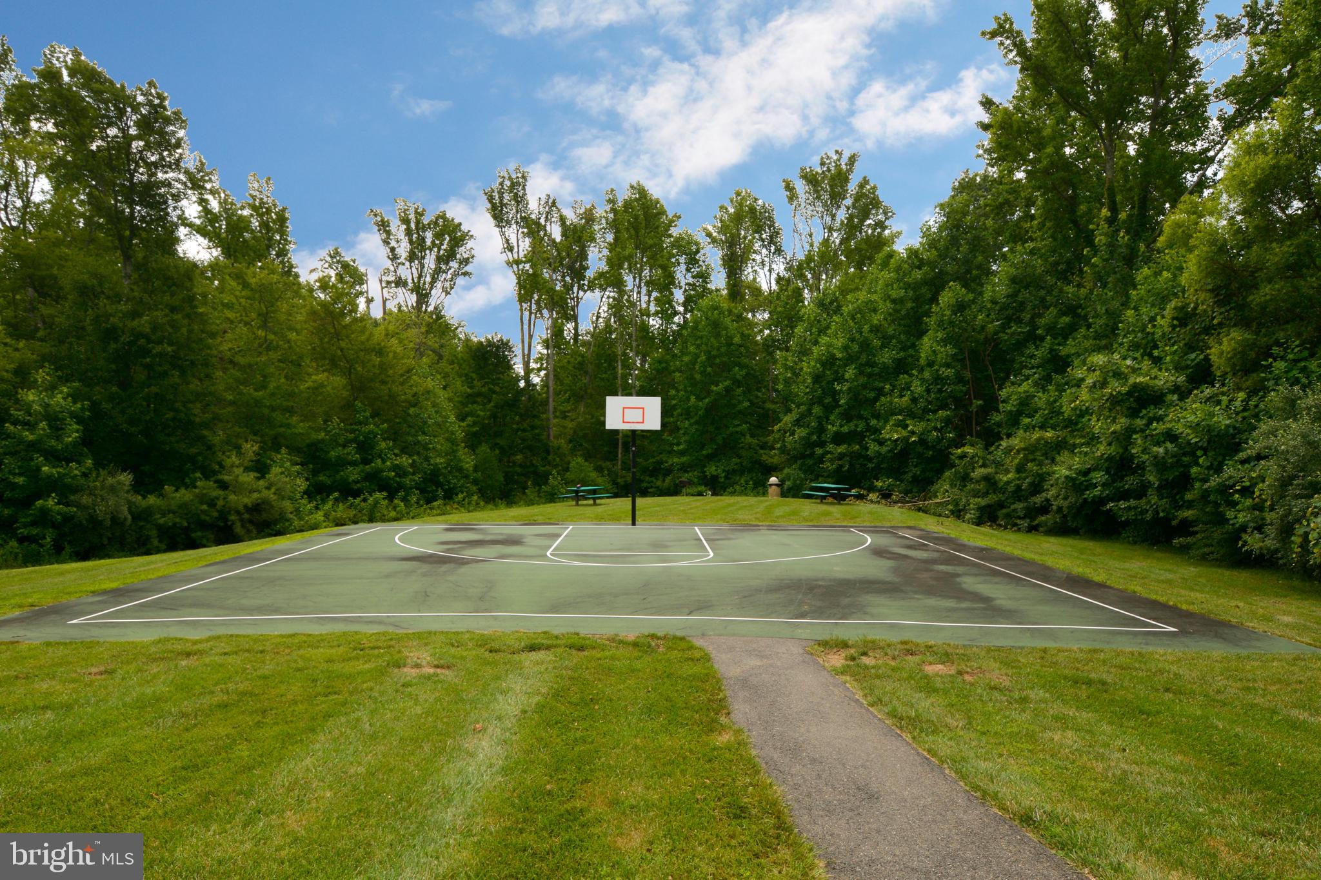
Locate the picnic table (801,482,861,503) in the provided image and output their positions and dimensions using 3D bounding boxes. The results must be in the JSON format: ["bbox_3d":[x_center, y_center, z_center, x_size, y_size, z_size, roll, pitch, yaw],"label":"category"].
[{"bbox_3d":[7.400,2.400,28.900,1.670,0.770,1.830,0,0,-18],"label":"picnic table"}]

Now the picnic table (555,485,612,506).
[{"bbox_3d":[-3.320,2.520,29.350,1.690,0.770,1.830,0,-1,30],"label":"picnic table"}]

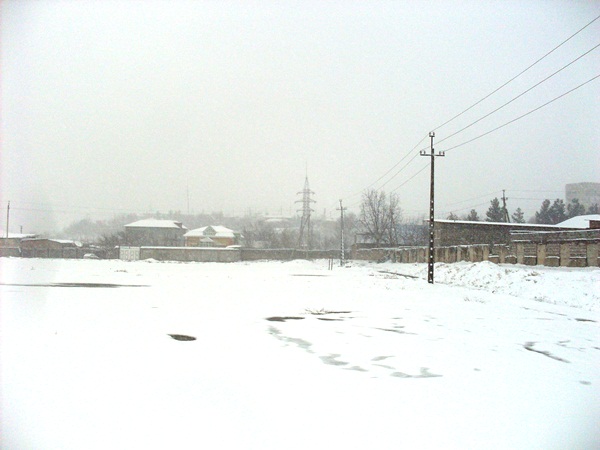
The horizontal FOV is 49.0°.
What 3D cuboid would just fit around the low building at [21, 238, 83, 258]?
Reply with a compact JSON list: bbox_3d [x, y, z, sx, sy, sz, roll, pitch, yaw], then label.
[{"bbox_3d":[-43.762,4.191,116.000,10.800,3.700,7.000,1,-2,-9],"label":"low building"}]

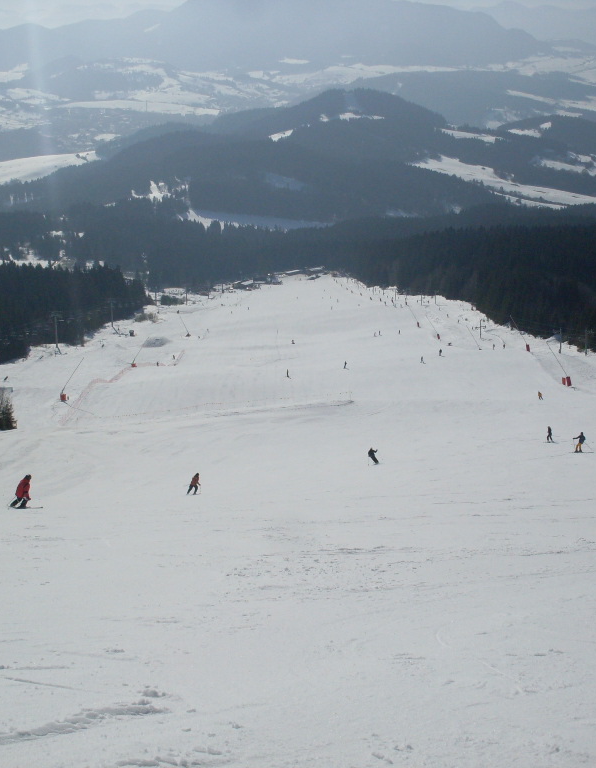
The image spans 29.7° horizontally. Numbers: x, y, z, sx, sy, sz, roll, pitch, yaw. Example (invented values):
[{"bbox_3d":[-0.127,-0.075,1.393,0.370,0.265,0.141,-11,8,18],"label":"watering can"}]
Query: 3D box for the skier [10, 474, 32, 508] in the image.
[{"bbox_3d":[-12.053,4.686,49.000,0.850,1.550,0.600,-7,19,-21],"label":"skier"}]

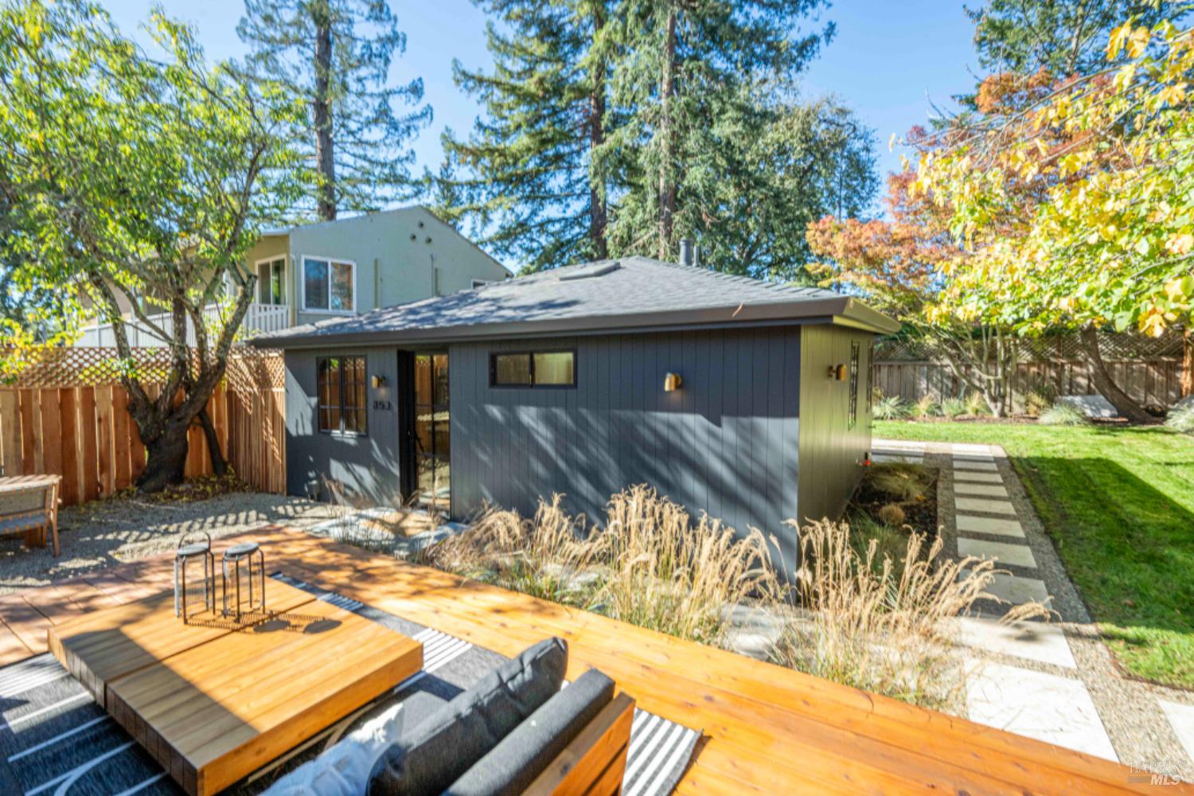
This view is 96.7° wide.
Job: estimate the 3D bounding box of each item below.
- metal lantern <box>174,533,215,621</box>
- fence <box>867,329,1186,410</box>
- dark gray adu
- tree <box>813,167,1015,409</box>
[{"bbox_3d":[-2.446,1.075,3.226,0.138,0.500,0.138,1,4,32],"label":"metal lantern"},{"bbox_3d":[11.860,-0.734,15.436,7.541,2.270,0.120,1,4,32],"label":"fence"},{"bbox_3d":[0.293,-0.429,8.538,7.653,3.532,7.003,1,4,32],"label":"dark gray adu"},{"bbox_3d":[9.013,-2.867,14.300,6.100,6.800,5.800,1,4,32],"label":"tree"}]

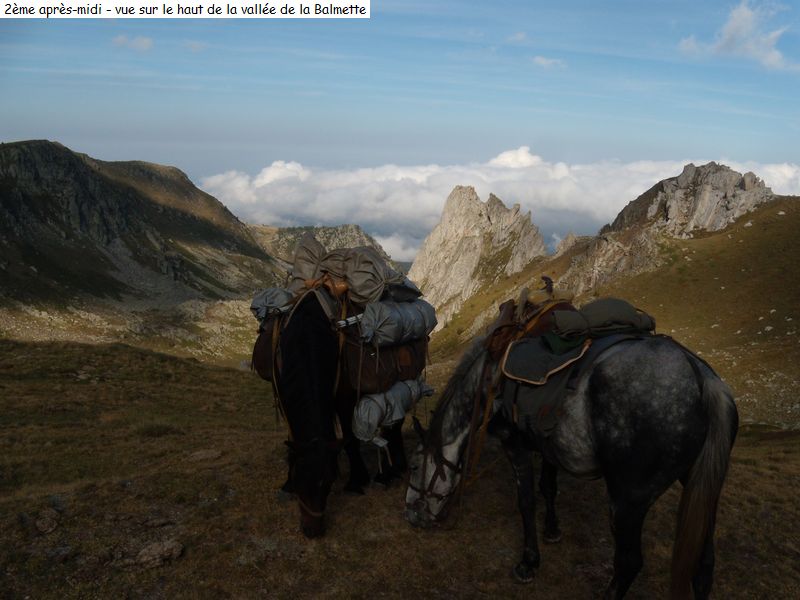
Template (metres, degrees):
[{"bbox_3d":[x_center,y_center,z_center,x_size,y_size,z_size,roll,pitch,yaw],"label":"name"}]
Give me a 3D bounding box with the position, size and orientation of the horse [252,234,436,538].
[{"bbox_3d":[-0.490,0.510,6.280,1.160,2.000,2.120,2,5,20],"label":"horse"}]

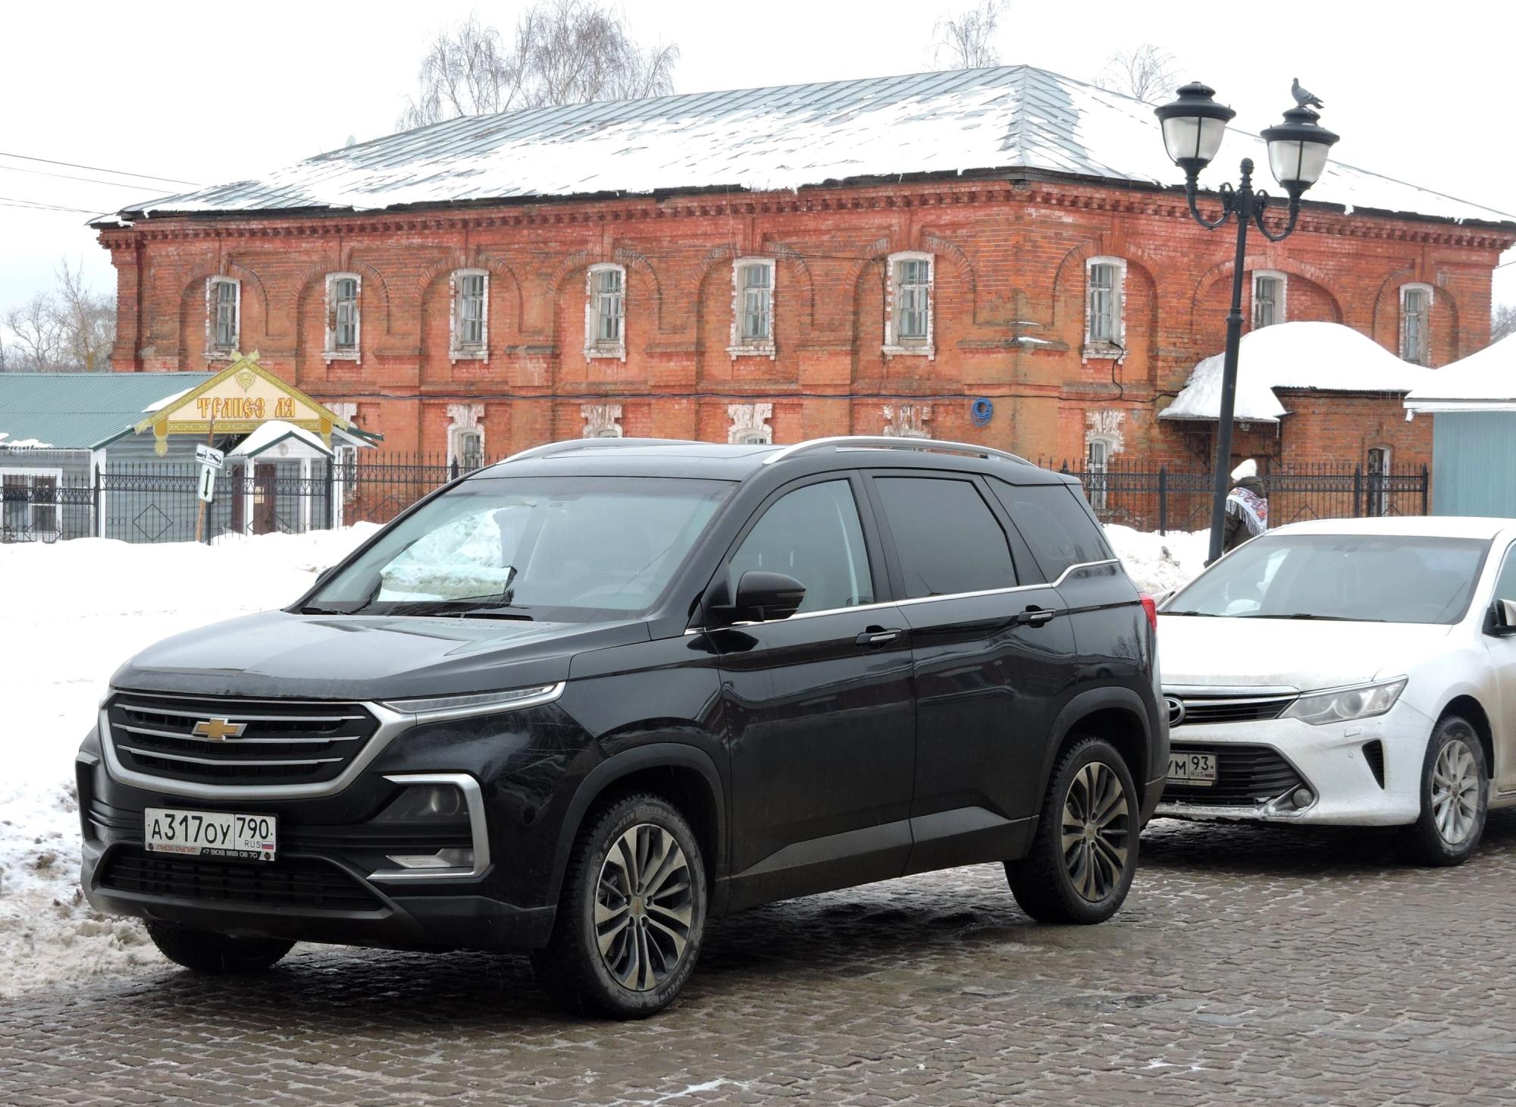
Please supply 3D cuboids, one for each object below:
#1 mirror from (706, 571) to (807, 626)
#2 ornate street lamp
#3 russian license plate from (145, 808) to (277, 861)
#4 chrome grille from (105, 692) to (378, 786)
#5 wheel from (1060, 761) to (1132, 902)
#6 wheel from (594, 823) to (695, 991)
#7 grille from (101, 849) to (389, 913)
[{"bbox_3d":[-0.007,0.134,10.736,0.210,0.165,0.235,0,1,35],"label":"mirror"},{"bbox_3d":[3.500,-1.226,26.000,0.600,4.370,1.948,5,0,43],"label":"ornate street lamp"},{"bbox_3d":[-1.587,0.814,10.142,0.525,0.118,0.015,0,-2,35],"label":"russian license plate"},{"bbox_3d":[-1.544,0.549,10.203,1.090,0.270,0.160,0,1,35],"label":"chrome grille"},{"bbox_3d":[1.154,1.007,12.678,0.180,0.493,0.493,0,1,35],"label":"wheel"},{"bbox_3d":[-0.405,1.050,10.437,0.180,0.493,0.493,0,1,35],"label":"wheel"},{"bbox_3d":[-1.535,0.944,10.216,1.150,0.165,0.130,0,1,35],"label":"grille"}]

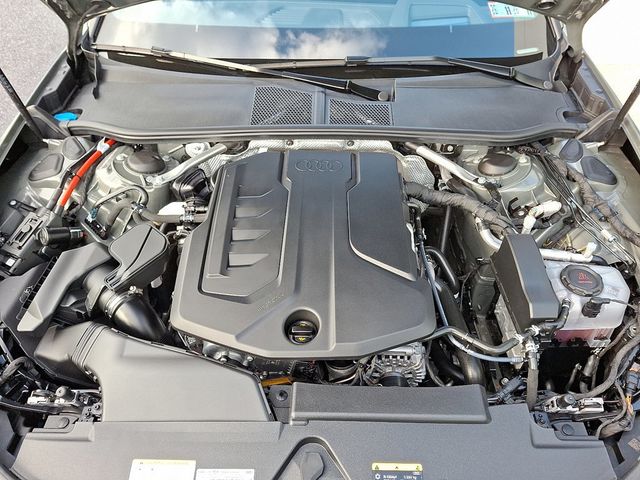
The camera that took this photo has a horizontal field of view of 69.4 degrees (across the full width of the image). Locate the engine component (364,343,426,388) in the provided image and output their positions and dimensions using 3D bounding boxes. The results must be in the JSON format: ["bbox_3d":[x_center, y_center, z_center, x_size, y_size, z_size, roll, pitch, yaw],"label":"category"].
[{"bbox_3d":[0.173,0.299,1.093,0.140,0.140,0.170,0,54,0],"label":"engine component"}]

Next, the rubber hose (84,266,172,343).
[{"bbox_3d":[-0.446,0.152,1.076,0.205,0.100,0.090,34,61,22],"label":"rubber hose"}]

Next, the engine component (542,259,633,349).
[{"bbox_3d":[0.475,0.132,0.905,0.170,0.135,0.150,0,54,0],"label":"engine component"}]

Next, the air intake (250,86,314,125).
[{"bbox_3d":[-0.102,-0.363,1.253,0.165,0.022,0.135,0,60,0],"label":"air intake"}]

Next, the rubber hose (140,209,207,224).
[{"bbox_3d":[-0.376,-0.057,1.179,0.170,0.028,0.033,3,54,2],"label":"rubber hose"}]

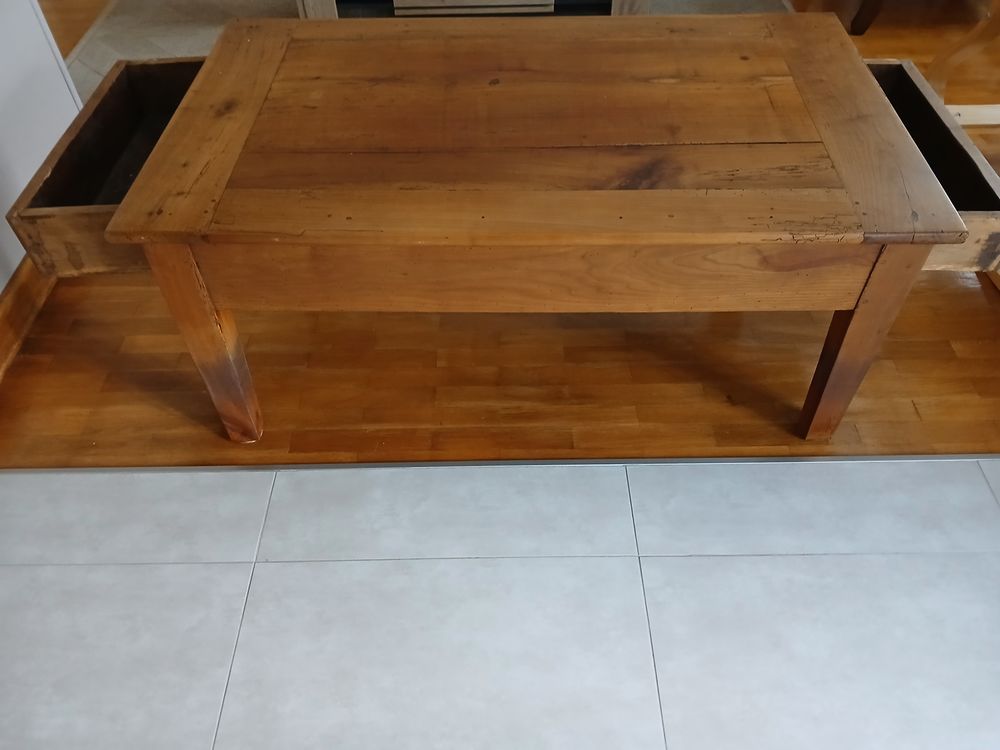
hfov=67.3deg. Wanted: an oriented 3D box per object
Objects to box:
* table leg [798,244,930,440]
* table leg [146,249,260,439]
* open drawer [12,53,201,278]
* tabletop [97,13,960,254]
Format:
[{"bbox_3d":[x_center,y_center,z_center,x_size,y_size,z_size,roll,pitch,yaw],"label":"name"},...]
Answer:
[{"bbox_3d":[0.535,-0.055,1.157,0.065,0.453,0.061,0,49,1],"label":"table leg"},{"bbox_3d":[-0.444,-0.059,1.182,0.065,0.453,0.061,0,49,1],"label":"table leg"},{"bbox_3d":[-0.458,-0.357,1.207,0.430,0.109,0.448,-2,49,3],"label":"open drawer"},{"bbox_3d":[0.046,-0.406,1.158,1.091,0.021,0.620,0,49,1],"label":"tabletop"}]

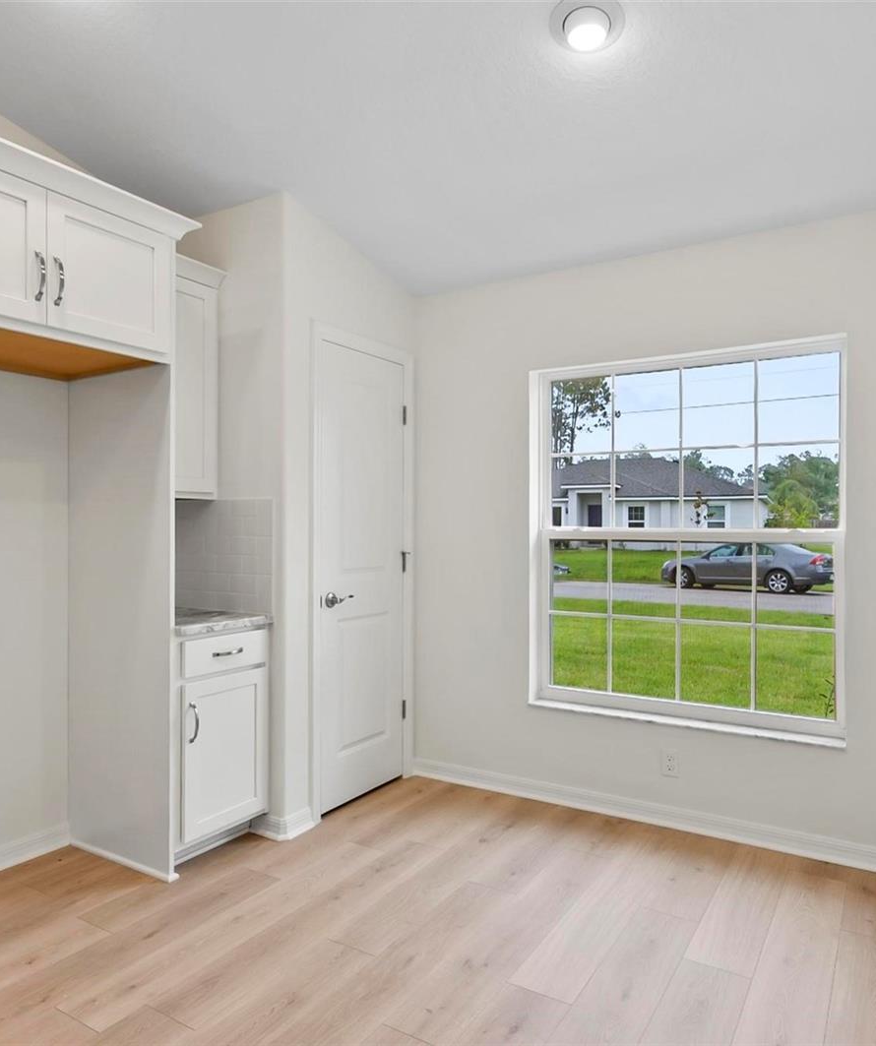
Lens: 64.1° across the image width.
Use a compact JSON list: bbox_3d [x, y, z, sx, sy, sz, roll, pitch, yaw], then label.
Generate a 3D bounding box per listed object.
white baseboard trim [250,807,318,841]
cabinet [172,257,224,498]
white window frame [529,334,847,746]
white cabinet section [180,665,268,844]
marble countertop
[{"bbox_3d":[-0.639,1.233,2.918,0.190,0.090,0.185,0,0,33],"label":"white baseboard trim"},{"bbox_3d":[-1.184,-0.588,2.921,0.355,0.975,0.440,0,0,33],"label":"cabinet"},{"bbox_3d":[1.000,0.069,2.970,1.270,1.547,0.120,0,0,30],"label":"white window frame"},{"bbox_3d":[-0.810,0.883,2.690,0.022,0.580,0.390,0,0,33],"label":"white cabinet section"},{"bbox_3d":[-1.070,0.390,2.850,0.635,0.038,0.440,0,0,33],"label":"marble countertop"}]

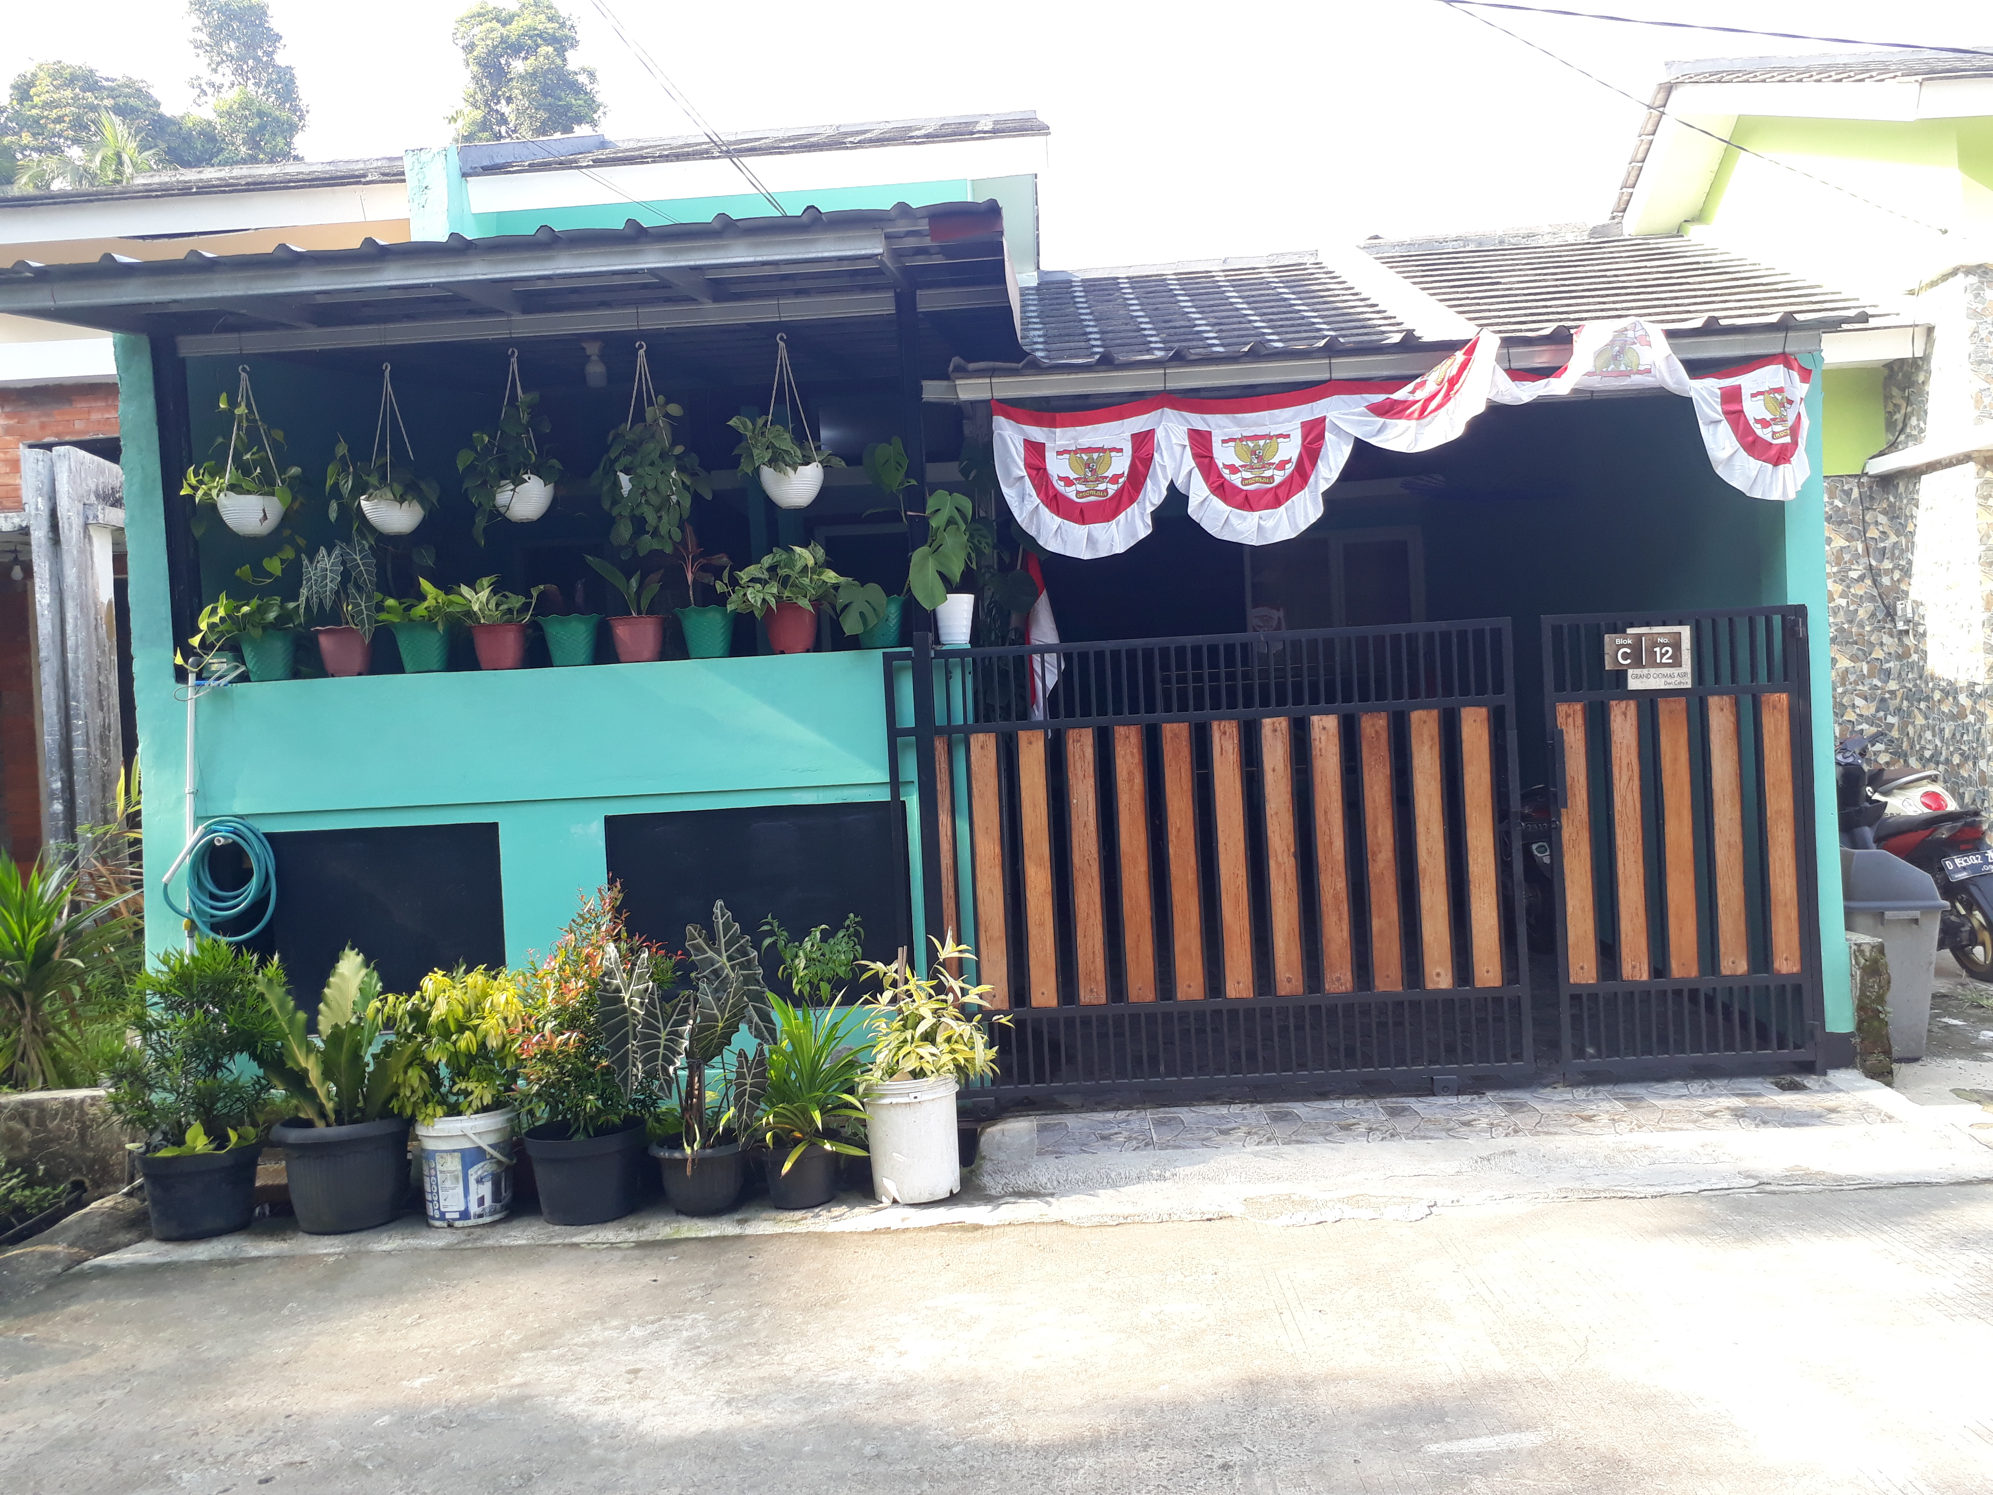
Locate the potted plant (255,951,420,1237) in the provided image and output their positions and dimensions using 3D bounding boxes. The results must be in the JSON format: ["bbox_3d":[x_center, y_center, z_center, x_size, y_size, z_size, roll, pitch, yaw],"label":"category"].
[{"bbox_3d":[-2.082,1.087,4.920,0.488,0.892,0.480,-3,0,3],"label":"potted plant"}]

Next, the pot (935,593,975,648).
[{"bbox_3d":[-0.147,-0.454,5.557,0.139,0.186,0.140,-3,0,0],"label":"pot"}]

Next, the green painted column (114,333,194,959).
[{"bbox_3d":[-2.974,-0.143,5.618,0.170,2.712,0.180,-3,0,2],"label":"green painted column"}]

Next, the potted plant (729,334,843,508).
[{"bbox_3d":[-0.756,-1.177,5.593,0.398,0.627,0.330,-3,0,3],"label":"potted plant"}]

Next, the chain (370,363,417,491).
[{"bbox_3d":[-2.196,-1.173,5.657,0.164,0.453,0.170,-3,0,3],"label":"chain"}]

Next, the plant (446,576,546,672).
[{"bbox_3d":[-1.802,-0.449,5.570,0.357,0.335,0.280,-3,0,2],"label":"plant"}]

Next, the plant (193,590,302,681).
[{"bbox_3d":[-2.703,-0.399,5.605,0.415,0.320,0.290,-3,0,2],"label":"plant"}]

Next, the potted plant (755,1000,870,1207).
[{"bbox_3d":[-0.593,1.126,4.982,0.332,0.637,0.360,-3,0,3],"label":"potted plant"}]

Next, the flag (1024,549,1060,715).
[{"bbox_3d":[0.173,-0.418,5.870,0.140,0.672,0.150,-3,0,3],"label":"flag"}]

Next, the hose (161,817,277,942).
[{"bbox_3d":[-2.754,0.466,5.506,0.397,0.436,0.130,-3,0,3],"label":"hose"}]

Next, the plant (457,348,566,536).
[{"bbox_3d":[-1.749,-1.081,5.590,0.349,0.655,0.340,-3,0,3],"label":"plant"}]

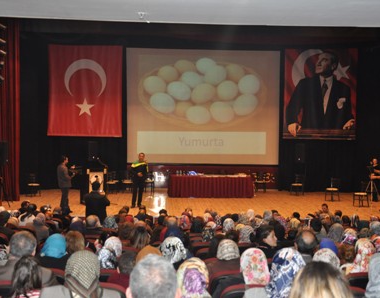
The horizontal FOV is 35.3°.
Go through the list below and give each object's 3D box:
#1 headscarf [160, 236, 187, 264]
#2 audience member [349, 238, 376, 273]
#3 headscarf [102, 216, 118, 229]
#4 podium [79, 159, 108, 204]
[{"bbox_3d":[-0.142,0.867,5.001,0.220,0.260,0.250,1,0,0],"label":"headscarf"},{"bbox_3d":[1.534,1.402,5.518,0.480,1.200,0.650,1,2,-3],"label":"audience member"},{"bbox_3d":[-1.233,1.182,9.304,0.220,0.260,0.250,1,2,6],"label":"headscarf"},{"bbox_3d":[-3.056,1.098,19.000,0.750,1.400,0.580,0,2,-25],"label":"podium"}]

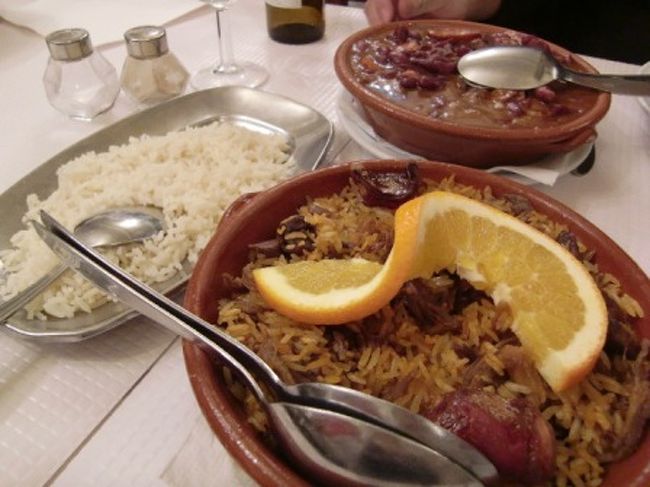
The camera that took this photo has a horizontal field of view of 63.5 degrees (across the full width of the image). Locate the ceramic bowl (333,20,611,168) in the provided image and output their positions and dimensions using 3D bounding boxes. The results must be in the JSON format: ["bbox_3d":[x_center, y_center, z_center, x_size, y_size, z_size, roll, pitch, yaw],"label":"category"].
[{"bbox_3d":[0.114,-0.121,0.432,0.214,0.052,0.214,4,43,0],"label":"ceramic bowl"}]

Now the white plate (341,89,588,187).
[{"bbox_3d":[0.116,-0.110,0.448,0.214,0.021,0.214,2,43,-2],"label":"white plate"}]

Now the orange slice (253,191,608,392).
[{"bbox_3d":[0.046,0.011,0.236,0.154,0.042,0.075,12,44,9],"label":"orange slice"}]

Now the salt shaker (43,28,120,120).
[{"bbox_3d":[-0.197,-0.136,0.423,0.063,0.067,0.063,4,43,0],"label":"salt shaker"}]

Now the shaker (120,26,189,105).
[{"bbox_3d":[-0.146,-0.151,0.447,0.060,0.063,0.060,4,43,0],"label":"shaker"}]

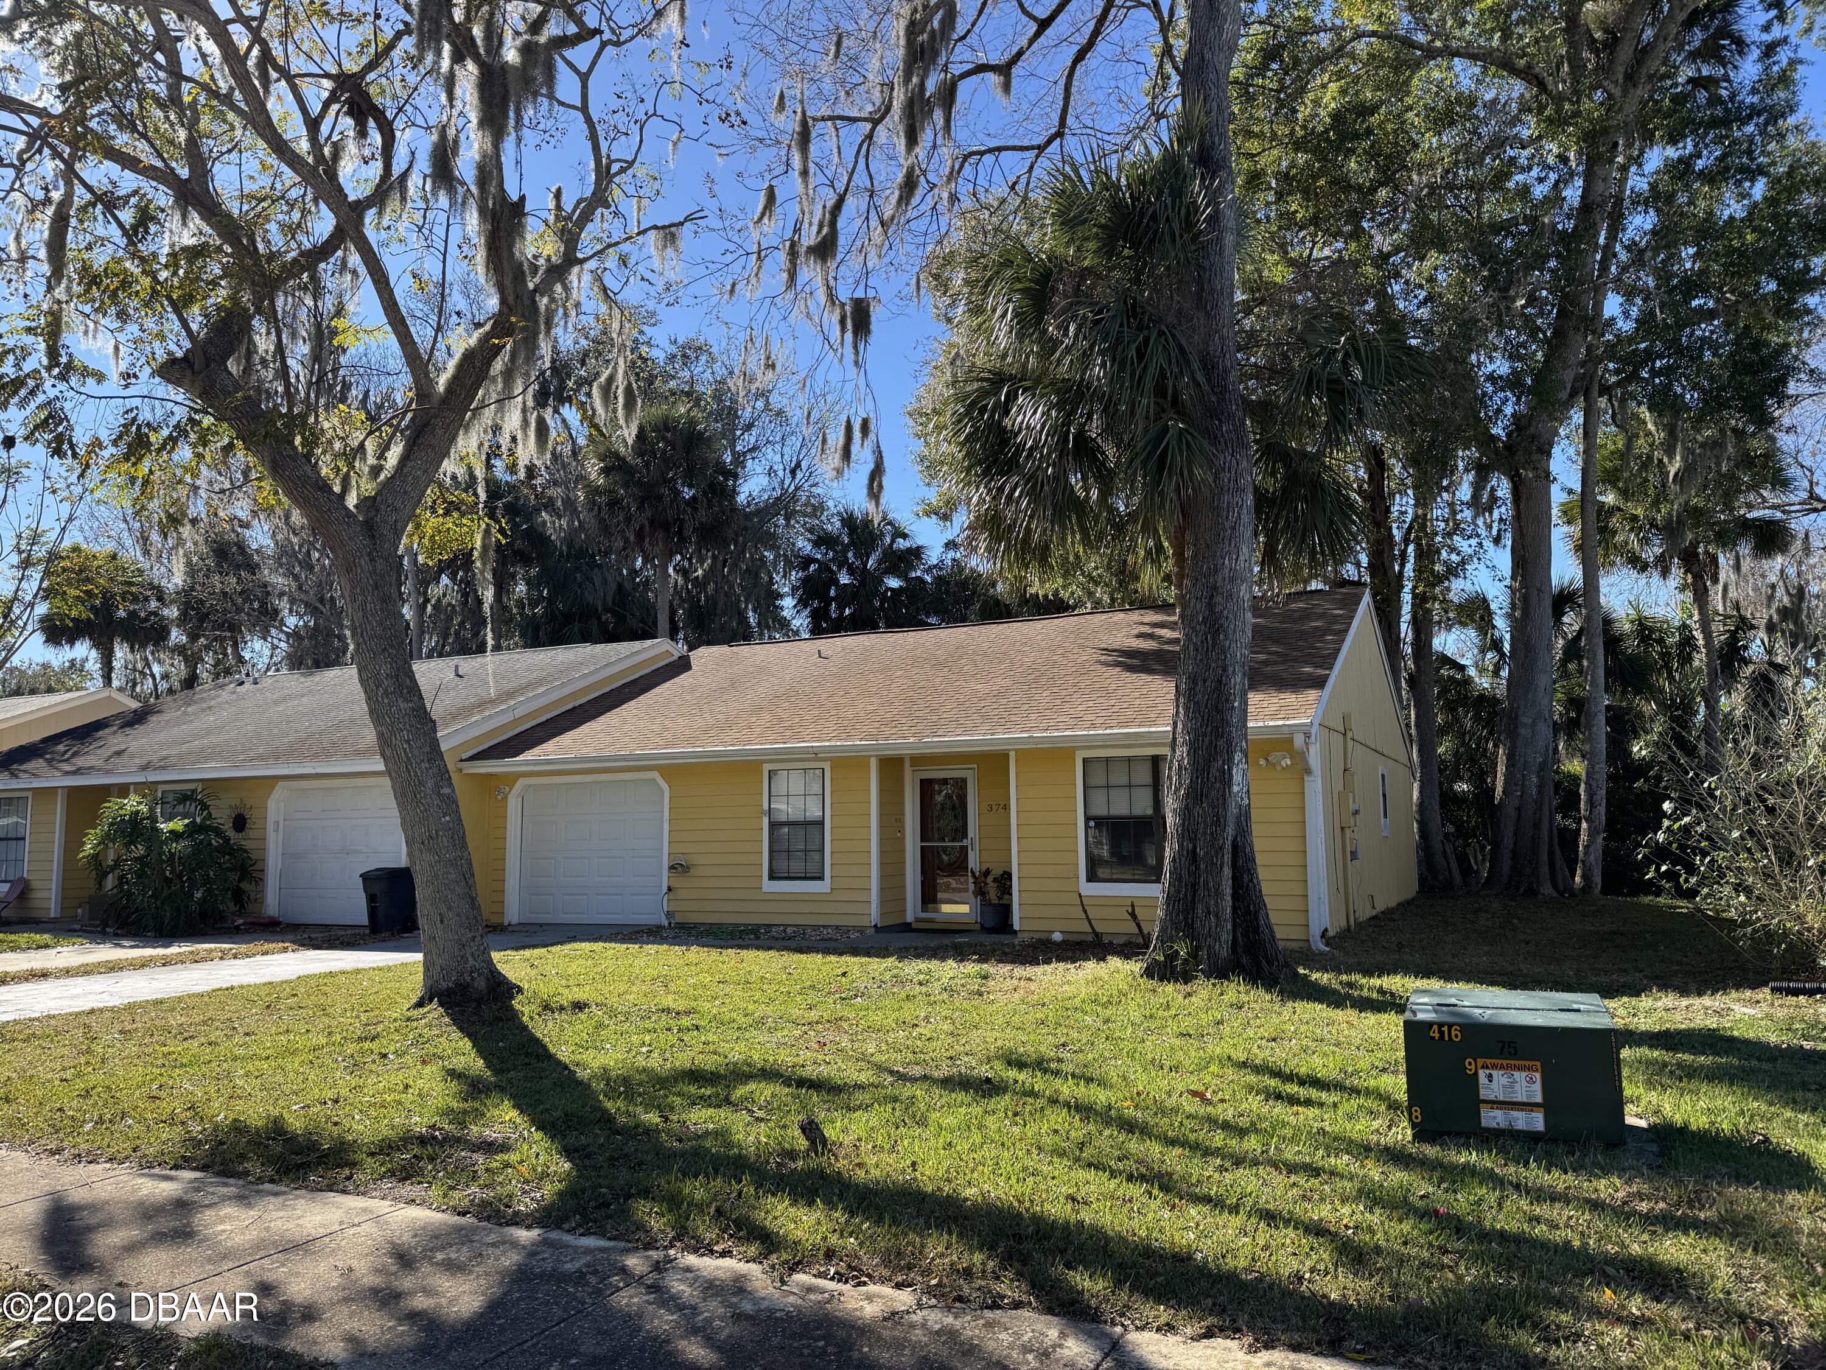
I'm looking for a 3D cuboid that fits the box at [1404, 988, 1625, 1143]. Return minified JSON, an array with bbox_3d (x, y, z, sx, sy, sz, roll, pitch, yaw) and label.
[{"bbox_3d":[2.953,1.854,6.267,0.890,0.595,0.820,-4,-8,24],"label":"box"}]

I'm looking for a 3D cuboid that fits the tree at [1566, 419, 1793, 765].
[{"bbox_3d":[17.075,-0.744,27.774,4.800,10.465,4.600,-1,-7,0],"label":"tree"}]

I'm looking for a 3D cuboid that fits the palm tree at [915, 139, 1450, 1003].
[{"bbox_3d":[2.806,-1.563,12.780,4.800,8.741,4.600,-1,-7,0],"label":"palm tree"}]

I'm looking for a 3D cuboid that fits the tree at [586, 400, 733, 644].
[{"bbox_3d":[-7.611,-1.342,37.447,4.400,14.481,4.400,-1,-7,0],"label":"tree"}]

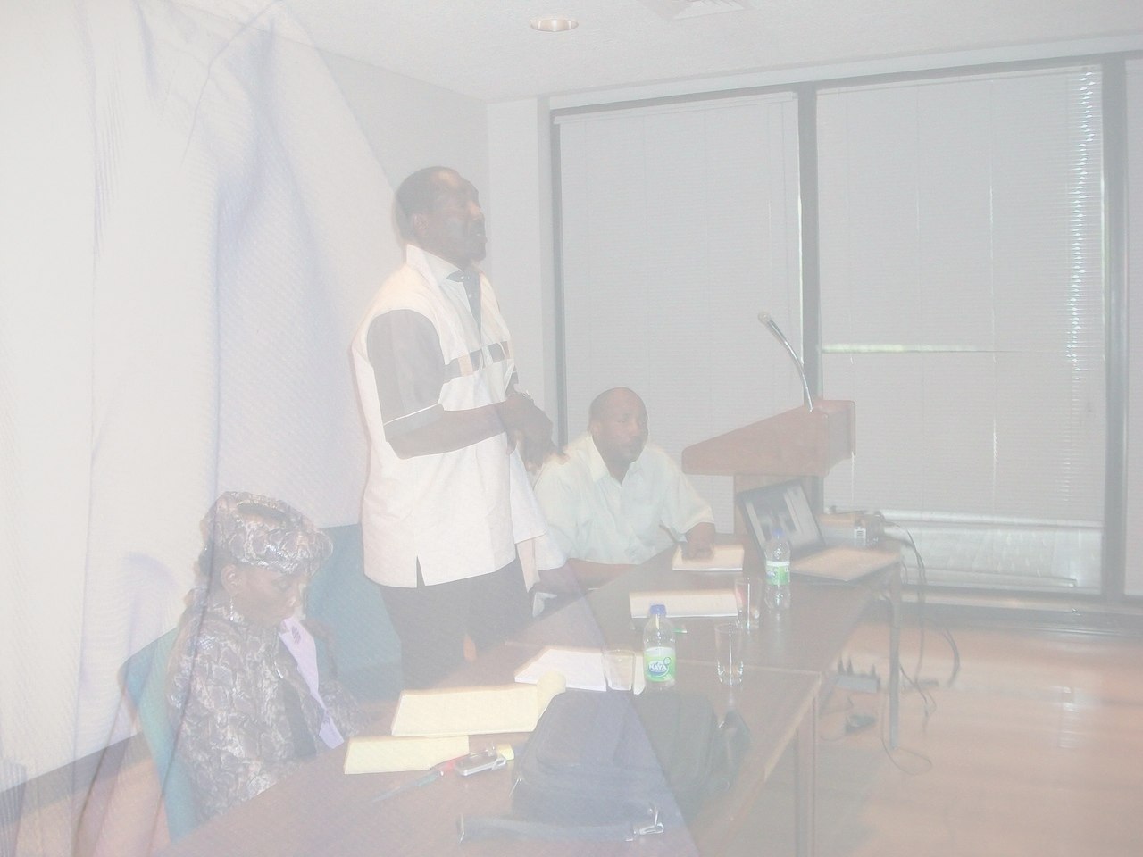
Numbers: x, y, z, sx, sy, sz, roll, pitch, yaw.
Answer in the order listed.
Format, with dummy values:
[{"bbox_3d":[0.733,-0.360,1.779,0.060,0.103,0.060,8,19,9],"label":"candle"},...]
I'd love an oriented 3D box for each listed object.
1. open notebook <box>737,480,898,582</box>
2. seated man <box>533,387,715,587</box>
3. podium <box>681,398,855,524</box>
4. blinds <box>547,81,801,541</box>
[{"bbox_3d":[0.763,0.311,3.238,0.349,0.242,0.365,3,7,40],"label":"open notebook"},{"bbox_3d":[0.181,0.510,3.633,0.600,1.260,0.660,-5,6,-30],"label":"seated man"},{"bbox_3d":[0.834,0.481,4.382,0.575,1.145,0.620,1,6,23],"label":"podium"},{"bbox_3d":[0.557,-0.529,5.691,1.410,2.429,0.090,1,6,25],"label":"blinds"}]

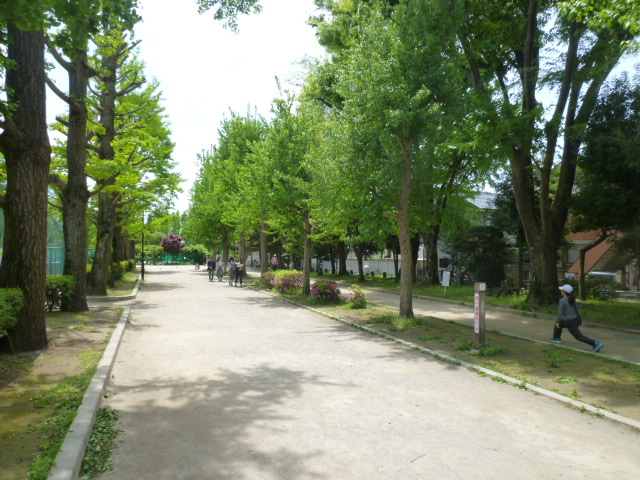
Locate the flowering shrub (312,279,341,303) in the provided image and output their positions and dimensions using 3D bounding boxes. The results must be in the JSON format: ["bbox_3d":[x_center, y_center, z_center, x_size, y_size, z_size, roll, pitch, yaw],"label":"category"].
[{"bbox_3d":[0.207,1.866,16.712,1.000,0.850,0.950,1,-2,-22],"label":"flowering shrub"}]

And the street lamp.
[{"bbox_3d":[-11.781,0.227,29.570,0.300,5.000,0.300,1,-2,-22],"label":"street lamp"}]

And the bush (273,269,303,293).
[{"bbox_3d":[-1.457,1.905,20.414,1.200,0.980,1.200,1,-2,-22],"label":"bush"}]

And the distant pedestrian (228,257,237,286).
[{"bbox_3d":[-4.930,1.804,25.023,0.500,1.610,0.360,1,-2,-18],"label":"distant pedestrian"}]

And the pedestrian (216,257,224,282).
[{"bbox_3d":[-6.426,1.903,28.623,0.500,1.610,0.350,0,-2,-14],"label":"pedestrian"}]

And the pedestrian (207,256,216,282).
[{"bbox_3d":[-6.986,1.892,28.723,0.550,1.650,0.360,0,-2,-14],"label":"pedestrian"}]

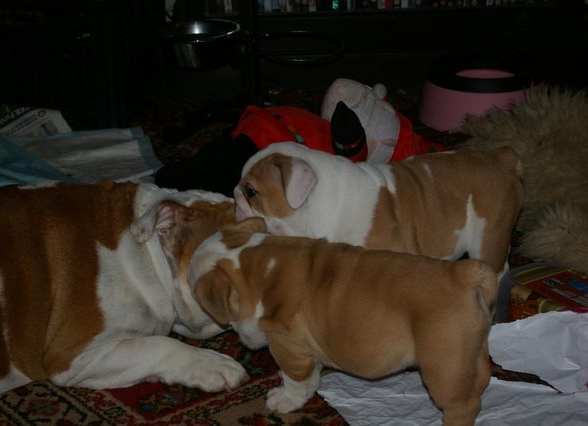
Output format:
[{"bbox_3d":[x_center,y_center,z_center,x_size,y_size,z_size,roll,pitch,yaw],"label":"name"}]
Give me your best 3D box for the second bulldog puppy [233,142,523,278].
[{"bbox_3d":[0.123,0.018,2.120,0.415,0.250,0.170,-3,27,-6],"label":"second bulldog puppy"}]

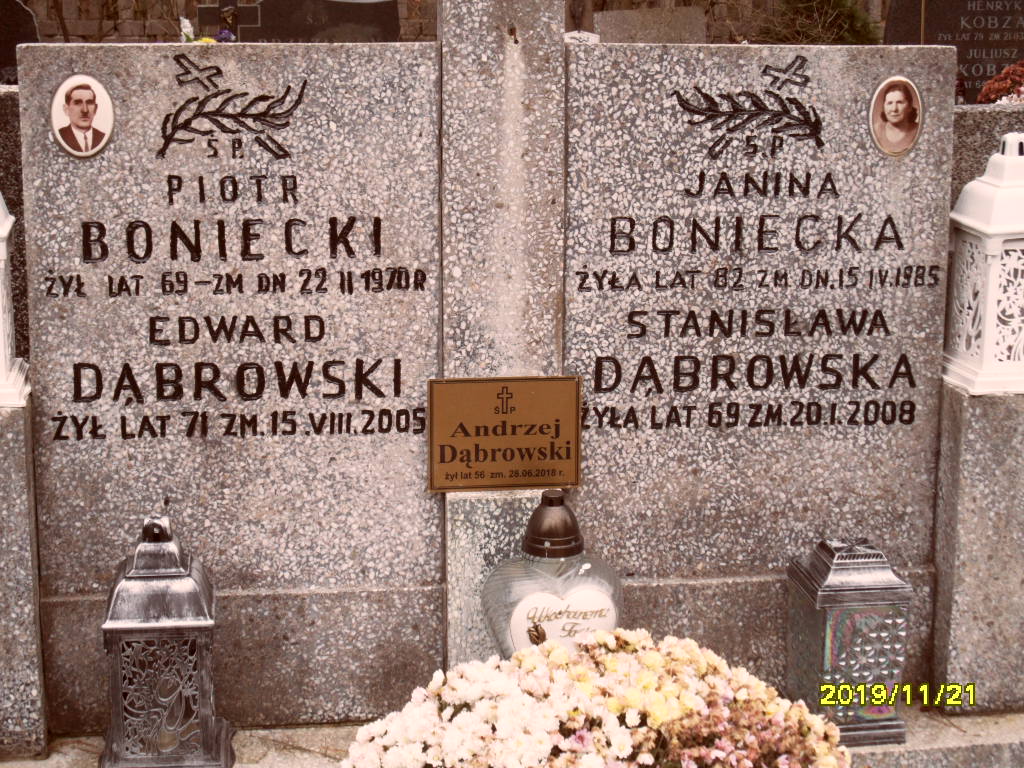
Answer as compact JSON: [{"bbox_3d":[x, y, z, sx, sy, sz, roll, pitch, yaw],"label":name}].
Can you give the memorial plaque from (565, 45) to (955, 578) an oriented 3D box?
[{"bbox_3d":[0.331,-0.097,2.466,0.534,0.733,0.080,-1,9,-7],"label":"memorial plaque"}]

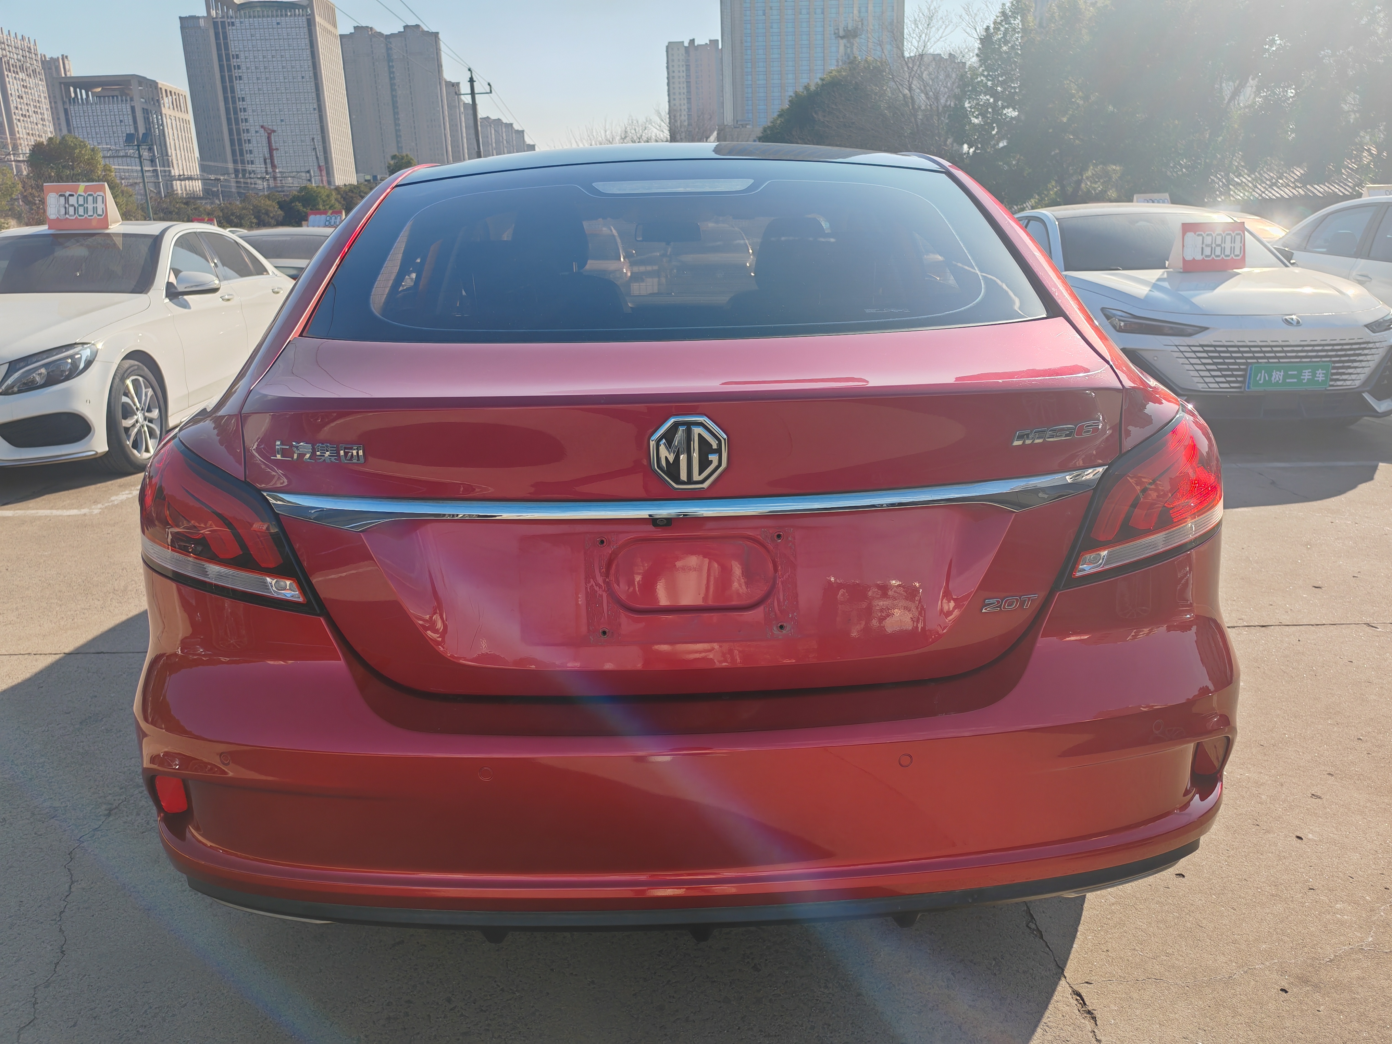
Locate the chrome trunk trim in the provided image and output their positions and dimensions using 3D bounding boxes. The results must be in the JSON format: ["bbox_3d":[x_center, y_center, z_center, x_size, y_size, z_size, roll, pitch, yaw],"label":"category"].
[{"bbox_3d":[-0.010,-0.026,1.364,1.110,0.055,0.160,-2,15,-1],"label":"chrome trunk trim"}]

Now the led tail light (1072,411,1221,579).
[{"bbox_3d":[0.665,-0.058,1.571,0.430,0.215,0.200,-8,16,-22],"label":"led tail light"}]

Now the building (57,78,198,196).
[{"bbox_3d":[-224.986,-141.068,440.599,29.000,67.500,48.000,-3,15,0],"label":"building"}]

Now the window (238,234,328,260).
[{"bbox_3d":[-4.728,-3.222,12.708,1.240,0.120,0.600,-3,44,0],"label":"window"}]

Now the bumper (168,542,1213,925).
[{"bbox_3d":[-0.006,0.283,1.586,1.800,0.430,0.520,-2,15,-1],"label":"bumper"}]

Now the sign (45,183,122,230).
[{"bbox_3d":[-4.246,-2.174,7.480,0.420,0.305,0.190,-4,15,-5],"label":"sign"}]

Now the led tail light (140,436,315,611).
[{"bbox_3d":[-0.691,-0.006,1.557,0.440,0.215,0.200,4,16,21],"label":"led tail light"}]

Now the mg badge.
[{"bbox_3d":[-0.009,-0.082,1.297,0.091,0.089,0.016,-2,15,-1],"label":"mg badge"}]

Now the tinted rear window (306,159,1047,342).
[{"bbox_3d":[-0.036,-0.473,1.812,1.110,0.090,0.720,-3,38,0],"label":"tinted rear window"}]

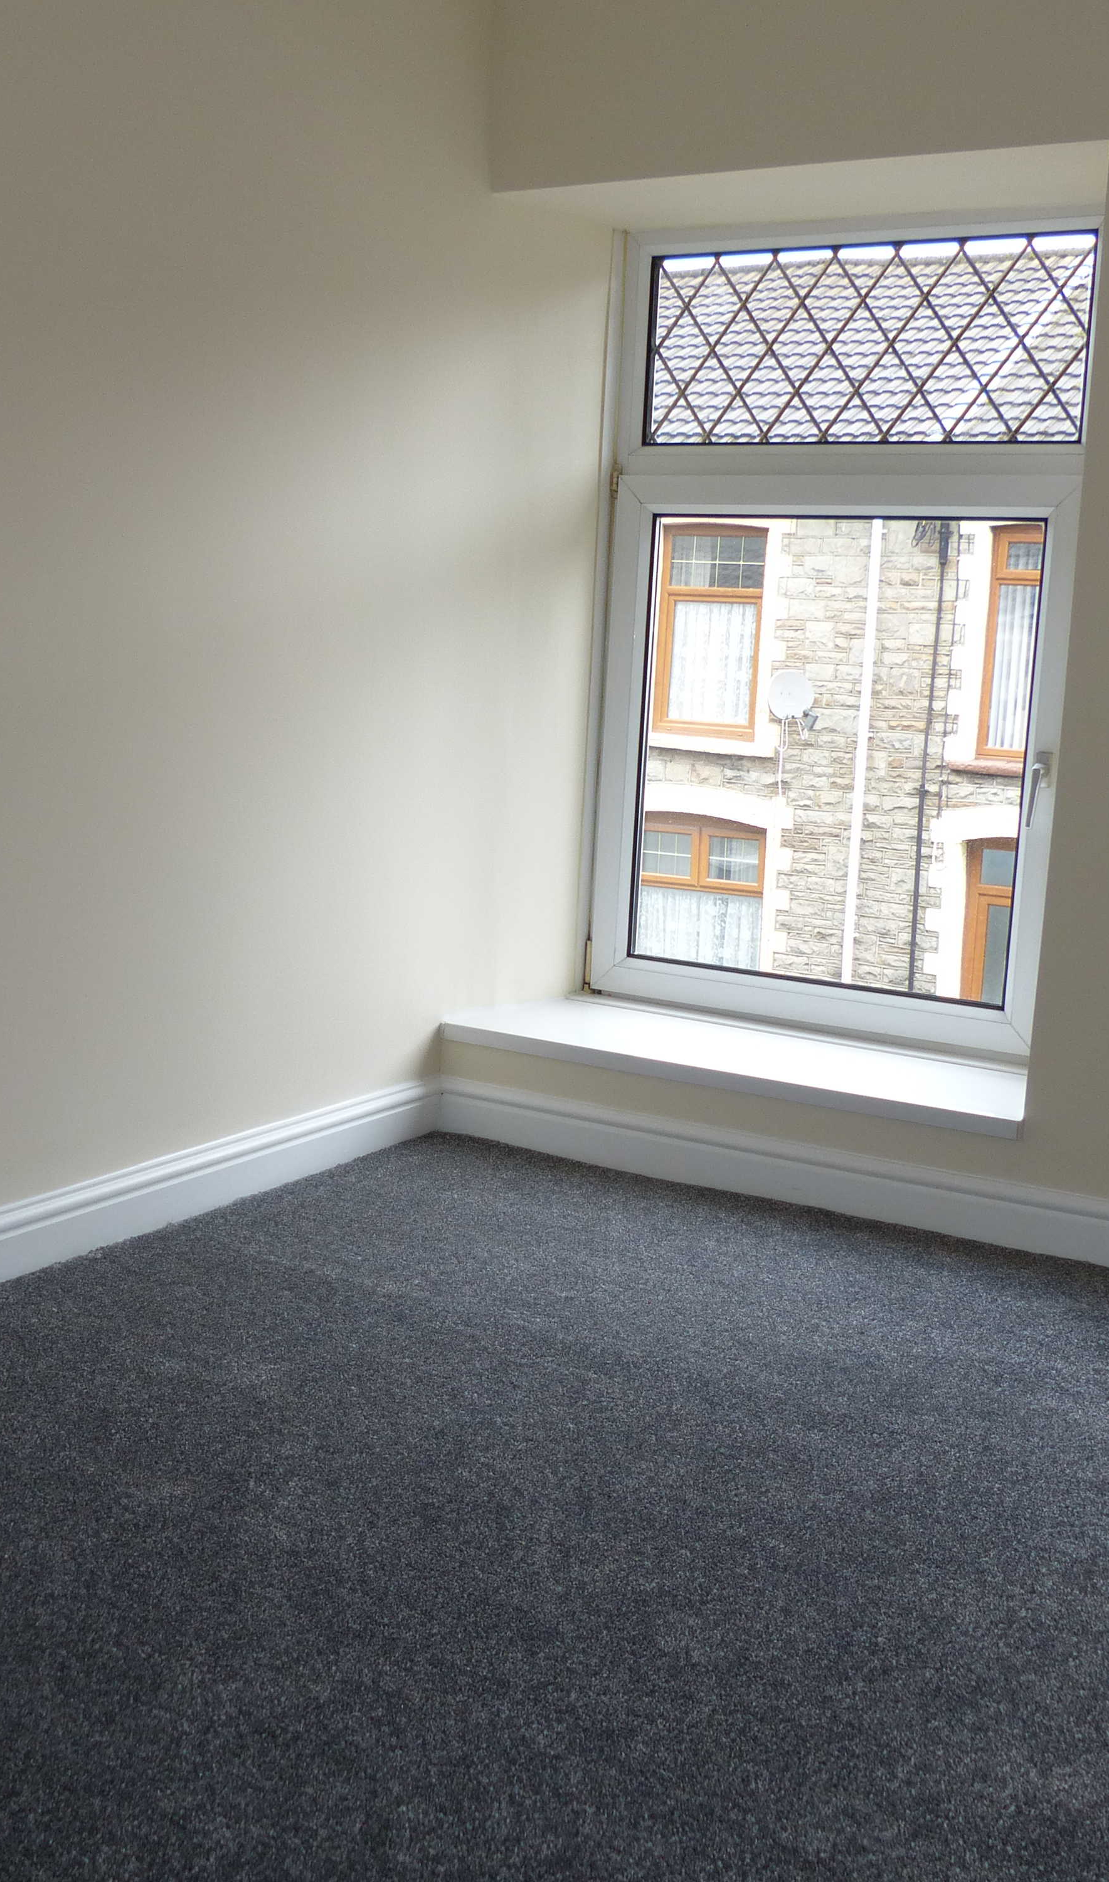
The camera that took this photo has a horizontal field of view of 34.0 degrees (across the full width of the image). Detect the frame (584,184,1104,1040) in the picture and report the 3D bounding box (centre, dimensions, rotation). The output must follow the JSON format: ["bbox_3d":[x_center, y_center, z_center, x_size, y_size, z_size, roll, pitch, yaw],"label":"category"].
[{"bbox_3d":[0.585,-0.648,3.849,1.083,1.688,0.090,8,9,28],"label":"frame"}]

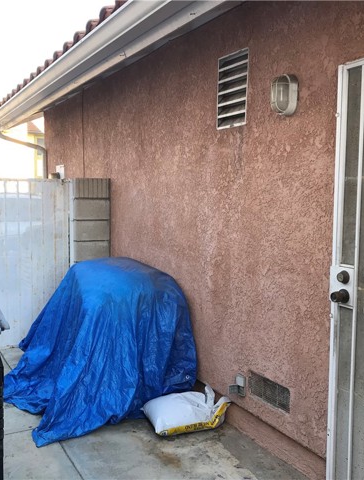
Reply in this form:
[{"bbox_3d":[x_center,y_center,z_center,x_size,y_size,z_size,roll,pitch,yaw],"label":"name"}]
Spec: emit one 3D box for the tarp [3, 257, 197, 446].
[{"bbox_3d":[-0.725,0.610,3.826,1.160,0.920,1.650,-2,6,-29],"label":"tarp"}]

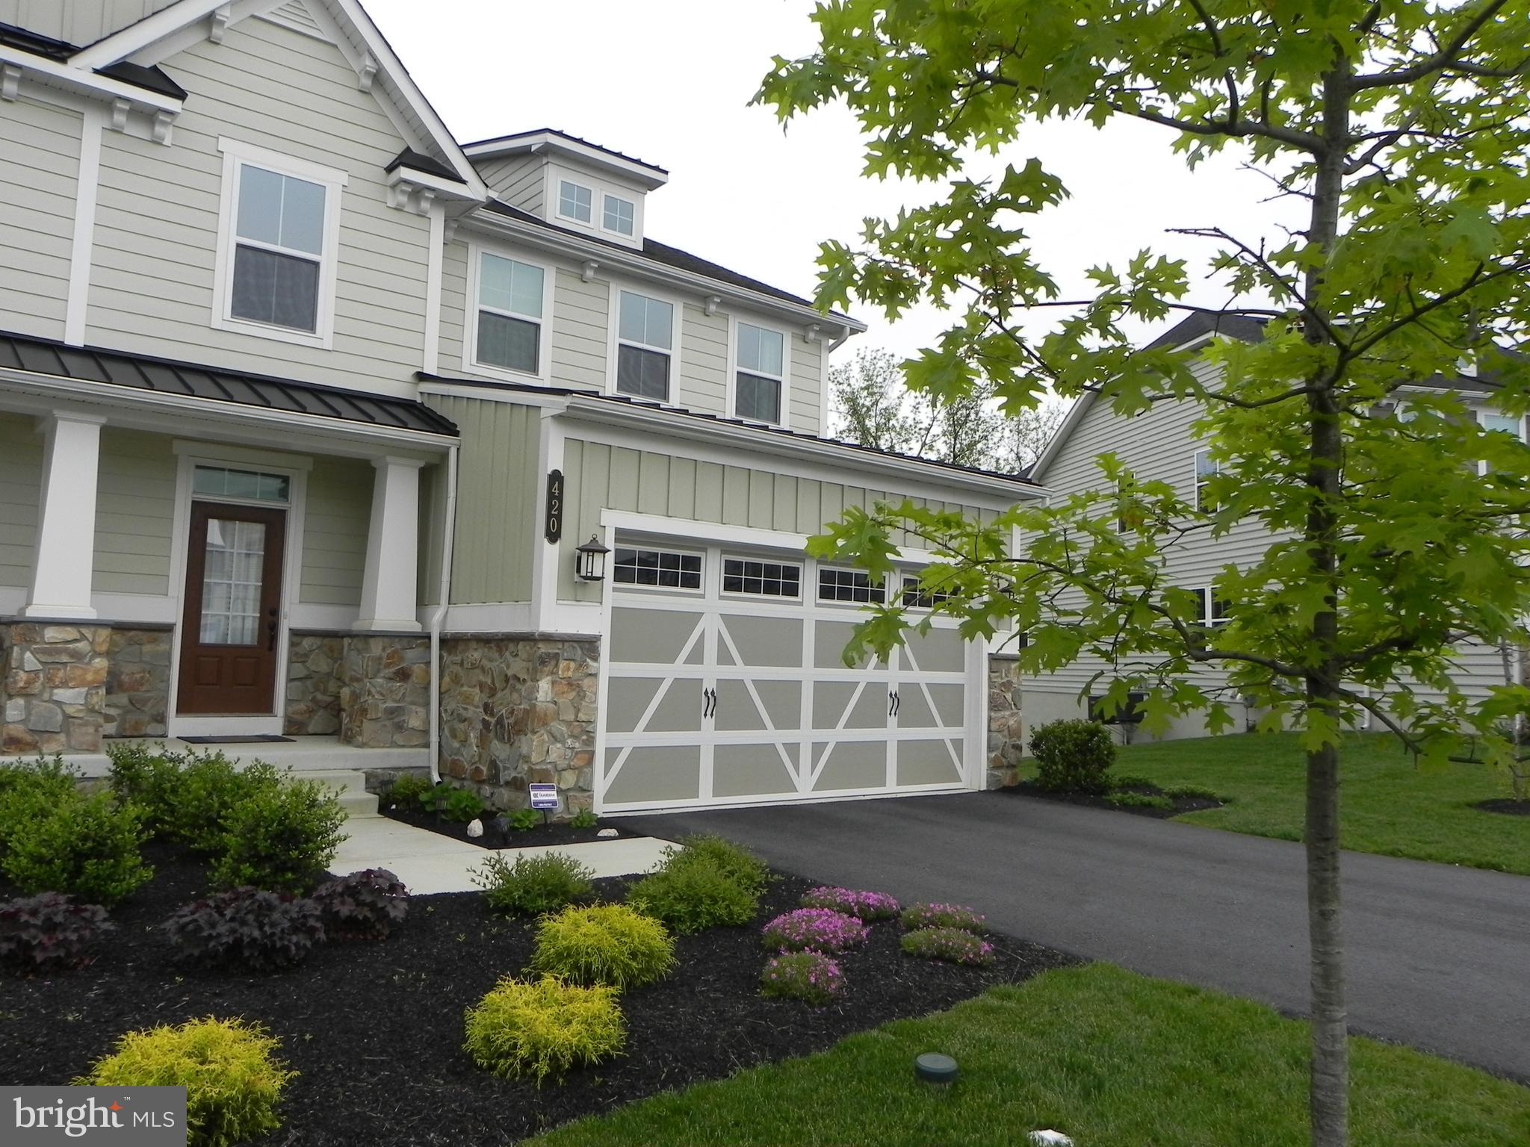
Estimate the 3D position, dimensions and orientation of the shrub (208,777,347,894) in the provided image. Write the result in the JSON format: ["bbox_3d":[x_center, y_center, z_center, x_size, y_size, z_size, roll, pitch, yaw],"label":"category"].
[{"bbox_3d":[-2.870,1.546,6.793,0.754,0.672,0.754,5,-5,-39],"label":"shrub"}]

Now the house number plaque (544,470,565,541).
[{"bbox_3d":[-1.744,-0.551,9.529,0.149,0.629,0.025,6,-6,-39],"label":"house number plaque"}]

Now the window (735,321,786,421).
[{"bbox_3d":[-0.071,-2.683,15.543,0.820,1.290,0.100,5,-5,-39],"label":"window"}]

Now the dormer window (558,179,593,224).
[{"bbox_3d":[-2.524,-4.964,15.370,0.520,0.510,0.080,6,-6,-39],"label":"dormer window"}]

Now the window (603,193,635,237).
[{"bbox_3d":[-2.002,-4.917,15.793,0.500,0.500,0.080,6,-6,-39],"label":"window"}]

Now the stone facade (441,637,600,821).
[{"bbox_3d":[-2.242,1.318,10.290,0.610,1.530,1.950,5,-5,-39],"label":"stone facade"}]

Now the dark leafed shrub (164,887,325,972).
[{"bbox_3d":[-2.288,1.551,5.071,0.650,0.310,0.570,4,-5,-23],"label":"dark leafed shrub"}]

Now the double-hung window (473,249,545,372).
[{"bbox_3d":[-2.902,-2.941,13.086,0.830,1.300,0.100,6,-6,-39],"label":"double-hung window"}]

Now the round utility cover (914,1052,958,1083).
[{"bbox_3d":[0.614,1.773,4.120,0.155,0.065,0.155,1,-5,9],"label":"round utility cover"}]

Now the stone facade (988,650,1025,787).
[{"bbox_3d":[2.656,1.690,13.210,0.610,1.500,0.280,5,-5,-39],"label":"stone facade"}]

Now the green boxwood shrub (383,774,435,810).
[{"bbox_3d":[-3.022,1.850,9.755,0.430,0.300,0.420,3,-5,-17],"label":"green boxwood shrub"}]

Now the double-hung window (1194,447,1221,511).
[{"bbox_3d":[10.060,-2.088,26.114,0.100,1.516,0.950,3,-5,-12],"label":"double-hung window"}]

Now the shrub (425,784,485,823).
[{"bbox_3d":[-2.476,1.830,9.178,0.460,0.290,0.450,3,-5,-15],"label":"shrub"}]

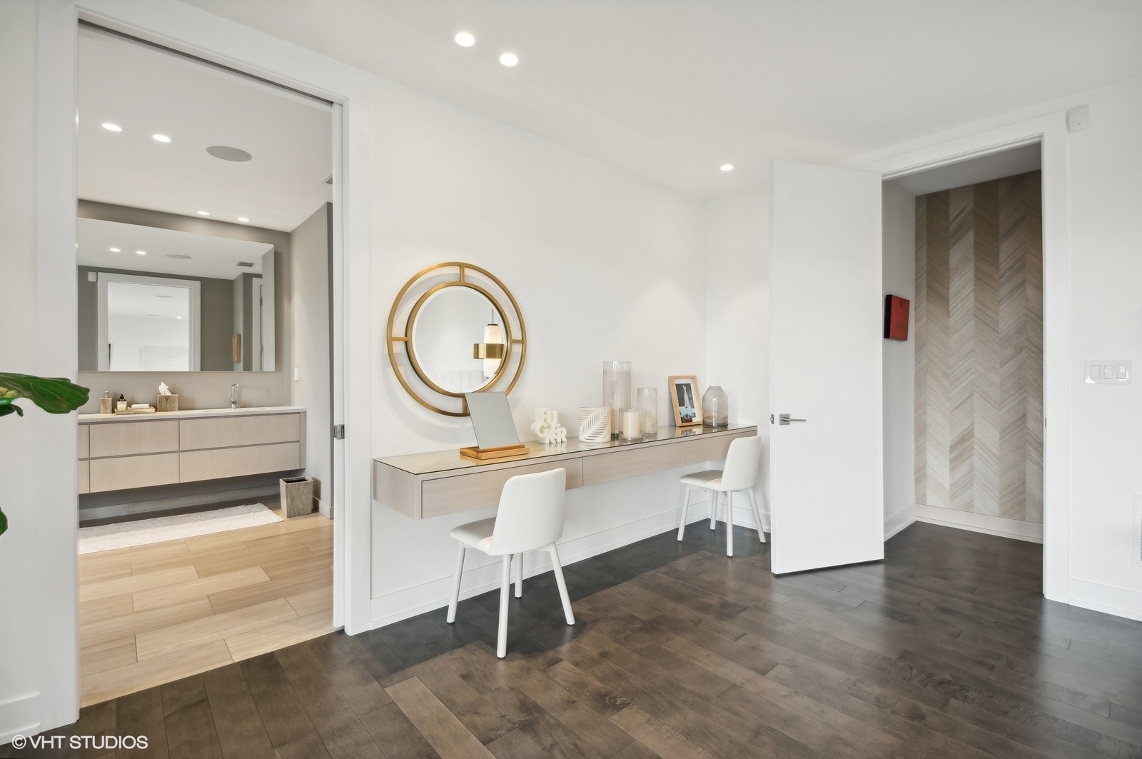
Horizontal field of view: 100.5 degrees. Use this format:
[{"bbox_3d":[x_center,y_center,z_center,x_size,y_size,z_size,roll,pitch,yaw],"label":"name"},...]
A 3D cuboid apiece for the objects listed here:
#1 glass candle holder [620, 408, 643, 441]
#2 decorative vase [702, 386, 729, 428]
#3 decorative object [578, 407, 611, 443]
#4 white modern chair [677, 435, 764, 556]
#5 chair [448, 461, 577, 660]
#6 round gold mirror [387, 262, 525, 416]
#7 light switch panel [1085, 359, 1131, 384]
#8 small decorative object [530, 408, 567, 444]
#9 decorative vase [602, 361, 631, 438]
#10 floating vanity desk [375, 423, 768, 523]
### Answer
[{"bbox_3d":[0.371,0.277,2.937,0.145,0.189,0.145,0,0,0],"label":"glass candle holder"},{"bbox_3d":[1.145,0.209,3.763,0.197,0.323,0.197,0,0,-40],"label":"decorative vase"},{"bbox_3d":[0.149,0.270,2.882,0.186,0.203,0.186,0,0,0],"label":"decorative object"},{"bbox_3d":[1.066,0.786,3.417,0.452,0.756,0.470,0,0,-41],"label":"white modern chair"},{"bbox_3d":[-0.289,0.791,2.280,0.452,0.756,0.470,0,0,-44],"label":"chair"},{"bbox_3d":[-0.568,-0.209,2.502,0.789,0.789,0.041,0,0,-40],"label":"round gold mirror"},{"bbox_3d":[2.628,-0.034,2.326,0.010,0.116,0.154,0,0,-40],"label":"light switch panel"},{"bbox_3d":[-0.124,0.271,2.812,0.191,0.205,0.104,0,0,-40],"label":"small decorative object"},{"bbox_3d":[0.297,0.127,3.114,0.180,0.493,0.180,0,0,0],"label":"decorative vase"},{"bbox_3d":[0.263,0.462,2.926,2.709,0.183,0.479,0,0,-40],"label":"floating vanity desk"}]

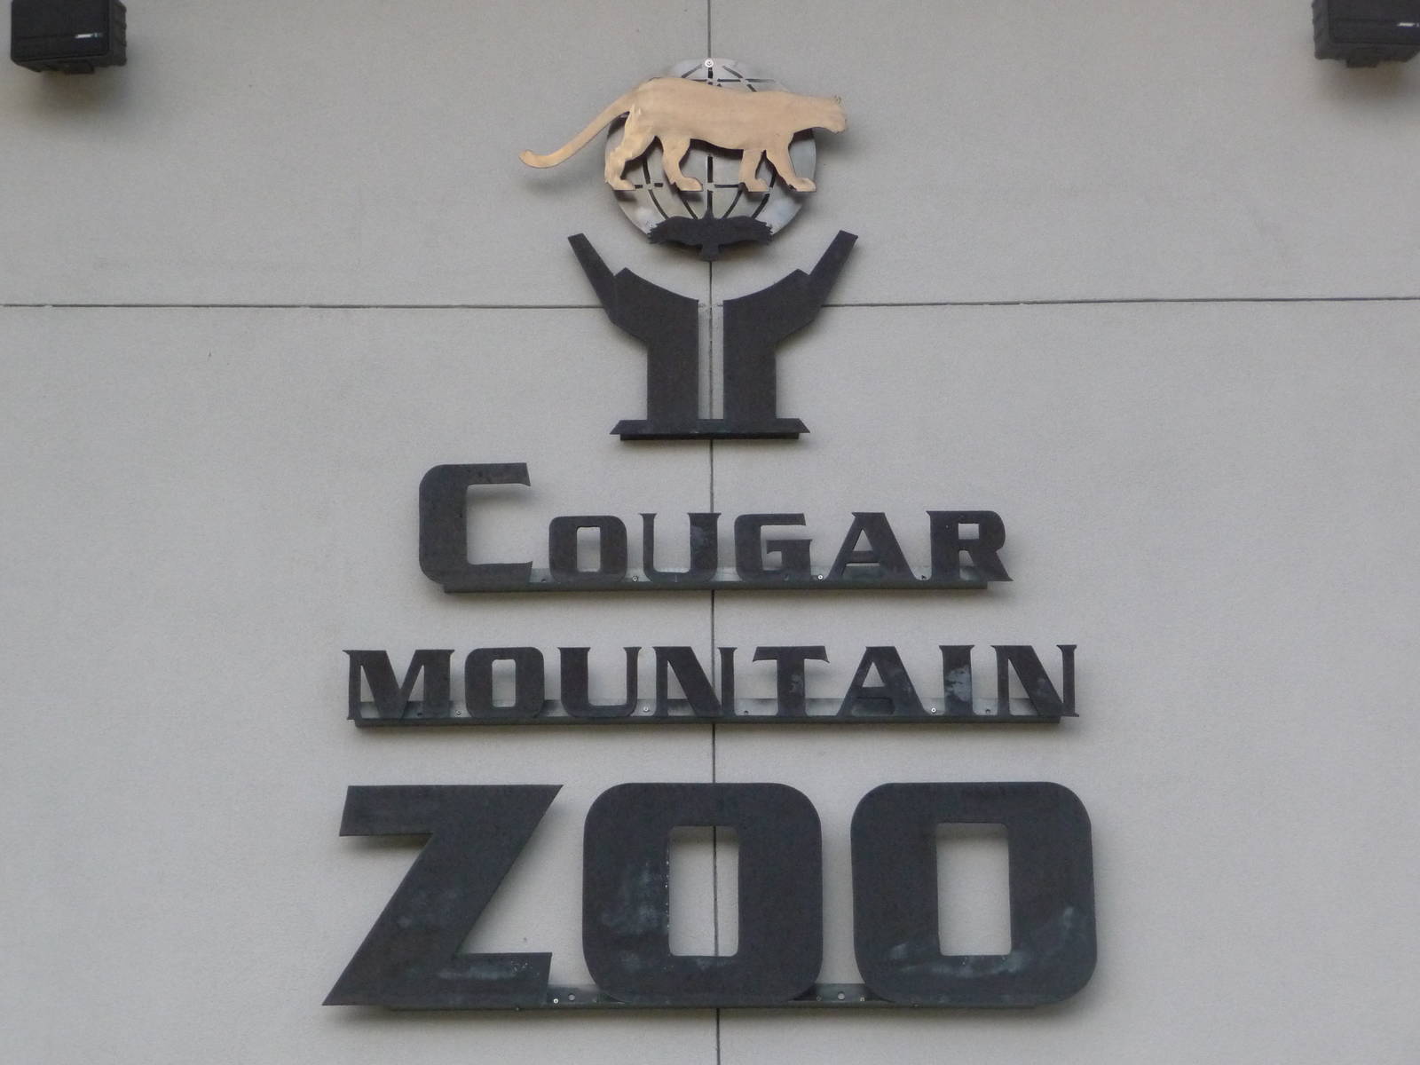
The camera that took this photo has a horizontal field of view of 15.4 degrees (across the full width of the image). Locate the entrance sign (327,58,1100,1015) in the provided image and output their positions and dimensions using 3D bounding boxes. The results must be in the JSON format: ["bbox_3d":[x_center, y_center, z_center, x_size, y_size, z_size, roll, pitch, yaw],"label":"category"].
[{"bbox_3d":[-0.004,-0.041,16.200,2.318,3.092,0.110,0,-20,0],"label":"entrance sign"}]

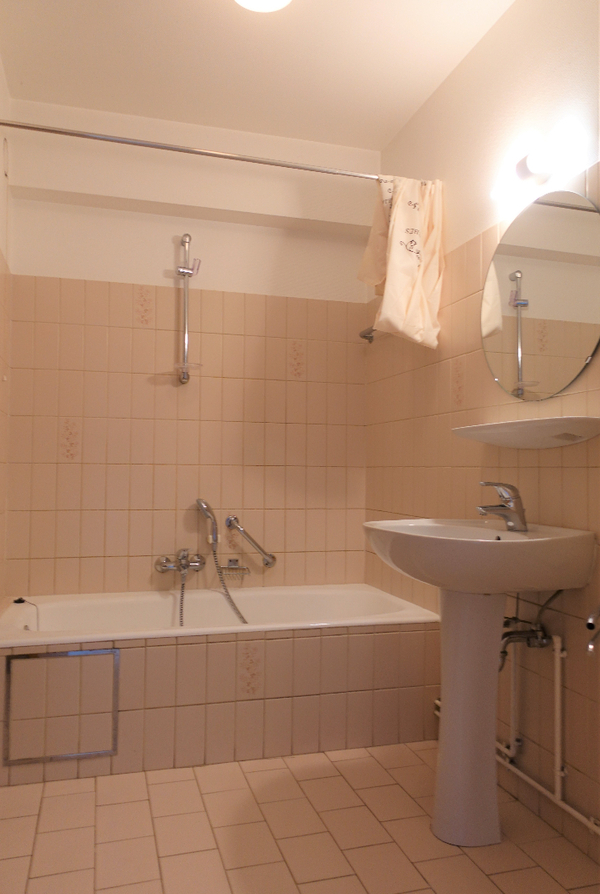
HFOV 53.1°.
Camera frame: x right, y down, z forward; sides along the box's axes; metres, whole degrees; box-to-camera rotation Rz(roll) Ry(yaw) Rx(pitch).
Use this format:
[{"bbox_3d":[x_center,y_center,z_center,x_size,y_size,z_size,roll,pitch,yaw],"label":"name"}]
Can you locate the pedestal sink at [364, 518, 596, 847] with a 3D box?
[{"bbox_3d":[0.446,0.637,1.698,0.497,0.835,0.559,2,-2,-17],"label":"pedestal sink"}]

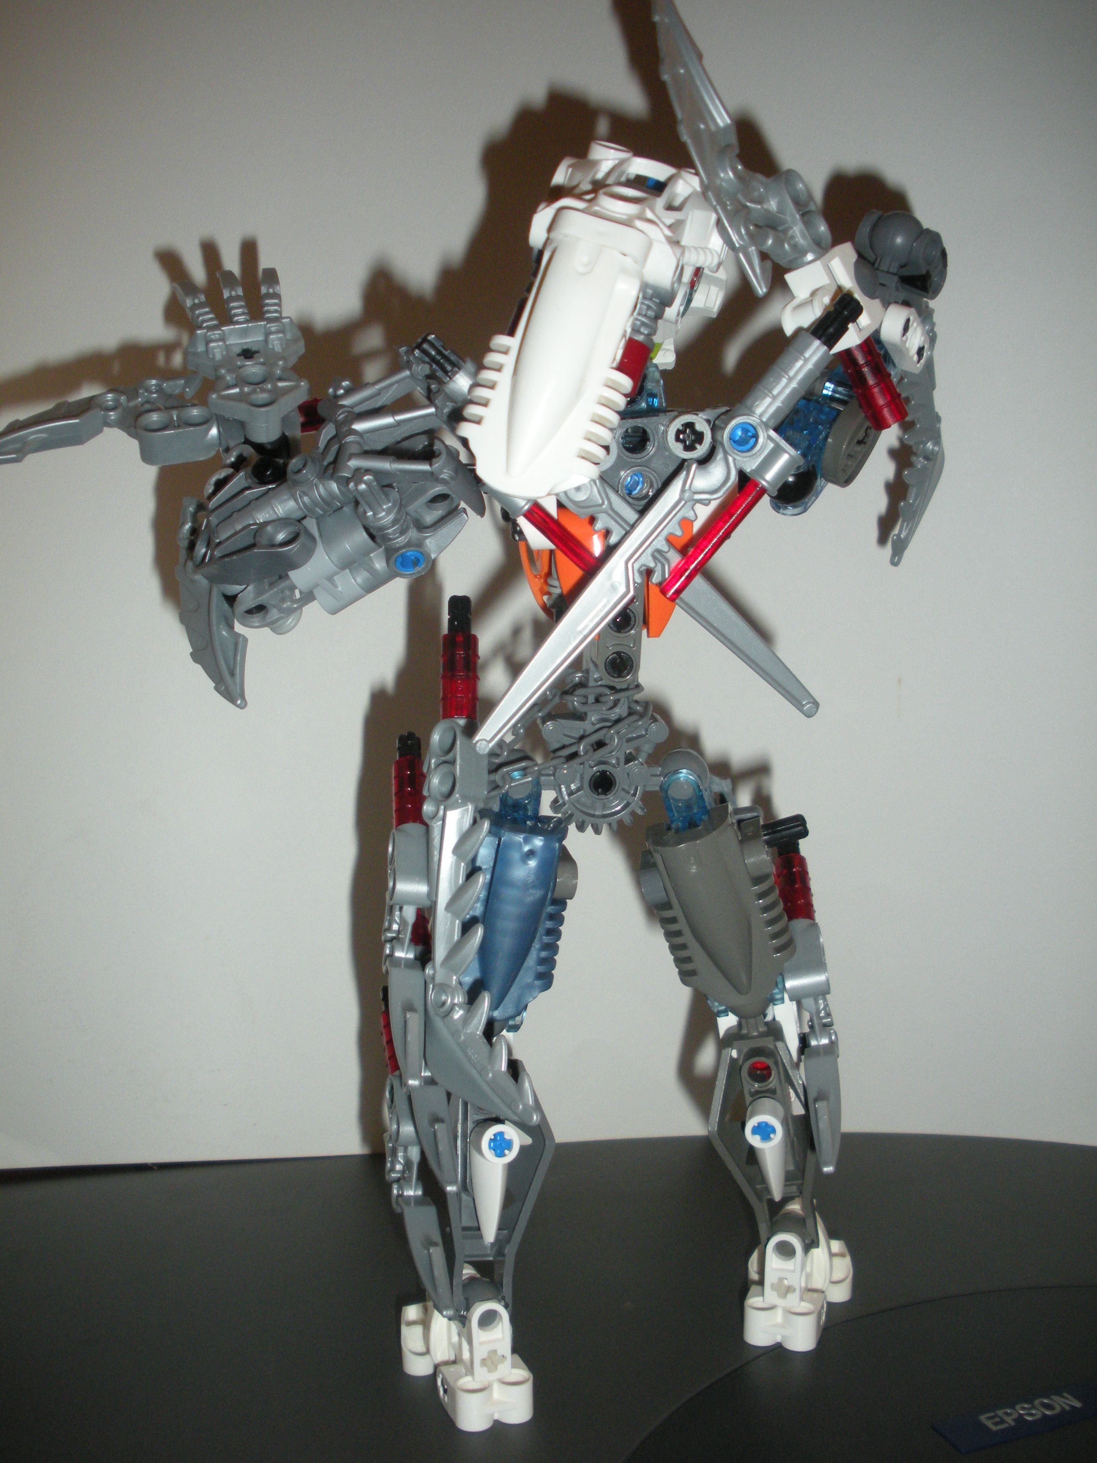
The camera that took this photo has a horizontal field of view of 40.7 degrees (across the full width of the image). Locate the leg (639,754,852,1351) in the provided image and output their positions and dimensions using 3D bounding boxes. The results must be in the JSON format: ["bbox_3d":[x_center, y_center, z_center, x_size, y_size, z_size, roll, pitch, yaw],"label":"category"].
[{"bbox_3d":[0.040,0.065,0.300,0.037,0.123,0.048,-3,9,9],"label":"leg"}]

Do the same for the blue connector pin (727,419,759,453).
[{"bbox_3d":[0.033,-0.051,0.254,0.006,0.006,0.007,-1,6,-6],"label":"blue connector pin"}]

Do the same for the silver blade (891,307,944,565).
[{"bbox_3d":[0.072,-0.058,0.290,0.011,0.051,0.010,4,-6,0],"label":"silver blade"}]

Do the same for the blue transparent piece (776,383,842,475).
[{"bbox_3d":[0.049,-0.056,0.275,0.014,0.019,0.012,-1,6,-11],"label":"blue transparent piece"}]

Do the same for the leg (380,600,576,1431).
[{"bbox_3d":[-0.013,0.054,0.280,0.035,0.152,0.043,-1,7,-7],"label":"leg"}]

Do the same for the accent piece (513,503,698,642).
[{"bbox_3d":[0.011,-0.030,0.272,0.034,0.027,0.020,0,6,0],"label":"accent piece"}]

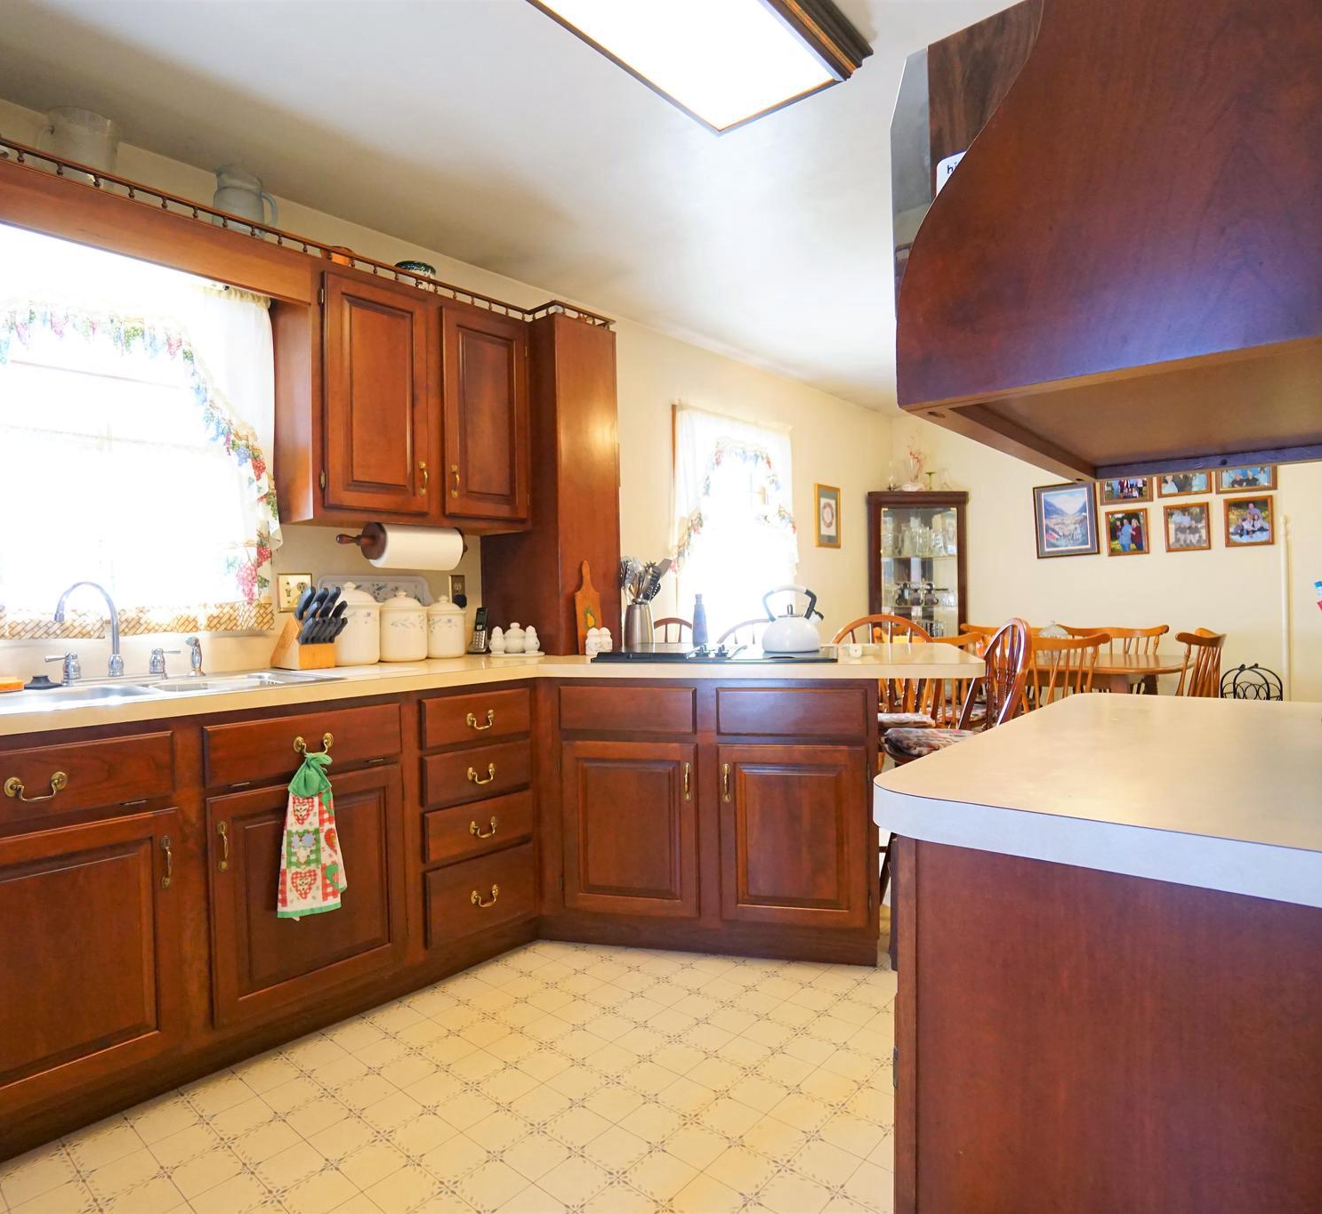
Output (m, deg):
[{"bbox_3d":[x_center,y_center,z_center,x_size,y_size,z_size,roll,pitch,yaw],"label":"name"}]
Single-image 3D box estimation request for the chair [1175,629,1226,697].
[{"bbox_3d":[2.378,0.575,3.656,0.540,0.910,0.510,-1,0,43],"label":"chair"}]

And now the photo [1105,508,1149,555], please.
[{"bbox_3d":[2.835,-0.457,4.617,0.220,0.271,0.020,-1,0,43],"label":"photo"}]

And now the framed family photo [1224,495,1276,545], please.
[{"bbox_3d":[3.264,-0.478,4.211,0.217,0.270,0.020,-1,0,43],"label":"framed family photo"}]

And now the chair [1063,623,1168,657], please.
[{"bbox_3d":[2.497,0.575,4.296,0.550,0.920,0.530,-1,0,43],"label":"chair"}]

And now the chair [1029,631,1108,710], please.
[{"bbox_3d":[1.972,0.588,3.774,0.550,0.920,0.530,-1,0,43],"label":"chair"}]

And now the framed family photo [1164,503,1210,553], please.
[{"bbox_3d":[2.985,-0.449,4.301,0.215,0.265,0.022,-1,0,43],"label":"framed family photo"}]

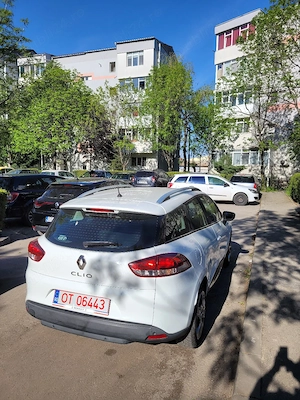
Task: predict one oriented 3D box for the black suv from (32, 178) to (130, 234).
[{"bbox_3d":[-1.230,0.134,8.545,1.820,1.460,4.420,3,7,22],"label":"black suv"}]

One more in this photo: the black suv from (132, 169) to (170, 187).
[{"bbox_3d":[0.346,-1.312,21.480,1.820,1.660,4.300,3,6,20],"label":"black suv"}]

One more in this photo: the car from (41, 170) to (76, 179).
[{"bbox_3d":[-7.081,-1.627,24.473,1.720,1.480,4.050,3,6,20],"label":"car"}]

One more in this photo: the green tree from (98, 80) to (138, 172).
[{"bbox_3d":[-2.982,-5.889,27.545,3.844,9.353,3.844,1,6,0],"label":"green tree"}]

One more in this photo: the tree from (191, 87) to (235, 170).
[{"bbox_3d":[5.298,-5.164,25.596,3.736,8.557,3.736,1,6,0],"label":"tree"}]

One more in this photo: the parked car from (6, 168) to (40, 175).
[{"bbox_3d":[-10.879,-1.788,25.668,1.740,1.460,4.300,3,6,20],"label":"parked car"}]

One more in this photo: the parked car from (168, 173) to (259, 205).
[{"bbox_3d":[3.157,-0.569,15.371,4.480,1.530,1.750,2,6,9],"label":"parked car"}]

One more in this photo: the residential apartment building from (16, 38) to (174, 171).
[{"bbox_3d":[-6.423,-10.323,40.513,18.781,15.400,10.300,3,6,20],"label":"residential apartment building"}]

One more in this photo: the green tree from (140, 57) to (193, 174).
[{"bbox_3d":[1.687,-7.278,28.894,5.000,12.000,5.000,3,6,20],"label":"green tree"}]

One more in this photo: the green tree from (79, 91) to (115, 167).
[{"bbox_3d":[-4.998,-5.582,28.082,3.355,8.573,3.355,1,6,0],"label":"green tree"}]

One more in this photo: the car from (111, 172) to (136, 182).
[{"bbox_3d":[-1.704,-1.364,22.785,1.730,1.440,4.250,3,6,20],"label":"car"}]

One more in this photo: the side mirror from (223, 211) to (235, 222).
[{"bbox_3d":[1.227,0.257,4.679,0.200,0.160,0.120,3,6,20],"label":"side mirror"}]

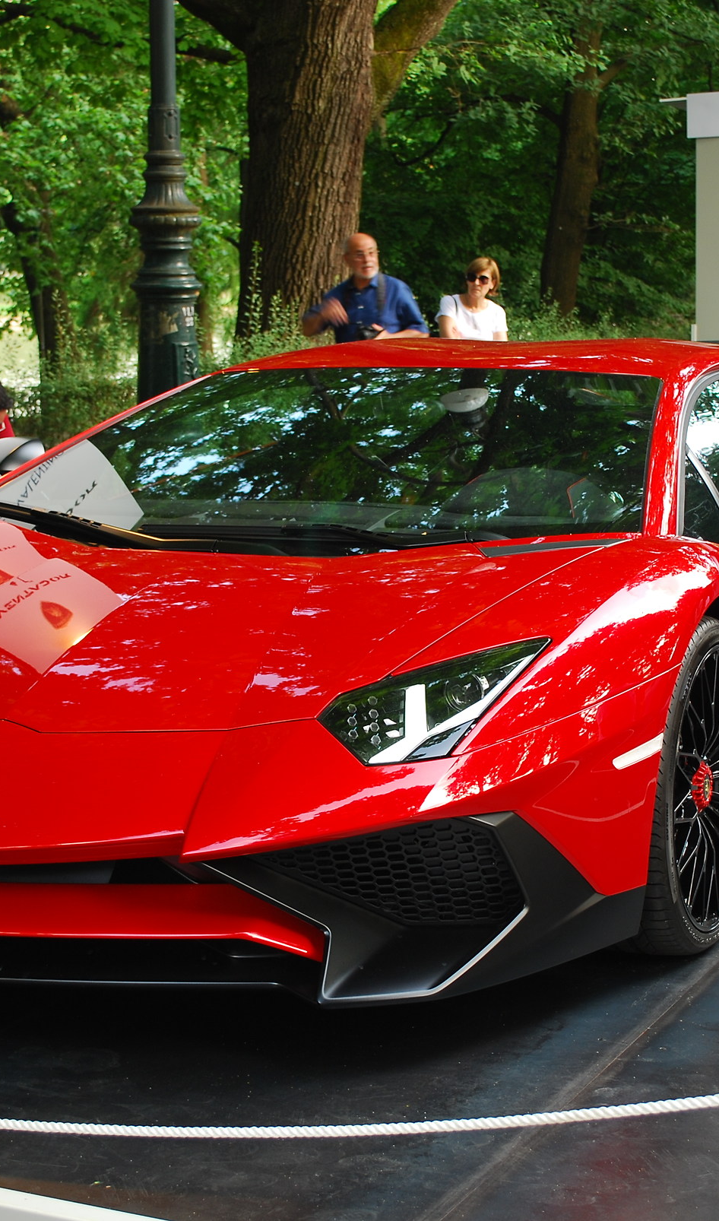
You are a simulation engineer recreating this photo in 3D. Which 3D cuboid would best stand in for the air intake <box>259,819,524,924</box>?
[{"bbox_3d":[0.052,0.424,3.712,0.440,0.190,0.140,1,8,7],"label":"air intake"}]

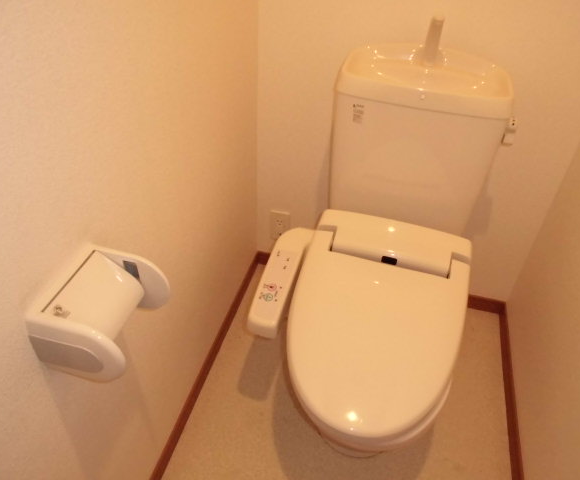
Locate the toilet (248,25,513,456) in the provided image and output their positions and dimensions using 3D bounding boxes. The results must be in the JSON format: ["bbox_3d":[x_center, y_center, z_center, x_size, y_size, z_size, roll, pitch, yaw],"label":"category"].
[{"bbox_3d":[0.188,0.060,1.102,0.465,0.925,0.793,11,41,10],"label":"toilet"}]

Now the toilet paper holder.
[{"bbox_3d":[-0.254,0.098,0.667,0.118,0.096,0.152,11,41,10],"label":"toilet paper holder"}]

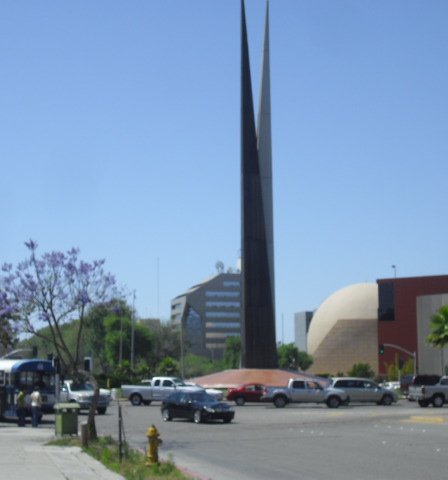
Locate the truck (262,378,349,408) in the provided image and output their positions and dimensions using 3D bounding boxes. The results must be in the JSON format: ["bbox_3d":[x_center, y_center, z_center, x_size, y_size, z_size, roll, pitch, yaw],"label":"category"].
[{"bbox_3d":[5.065,9.508,63.317,5.400,1.820,1.870,1,-7,-5],"label":"truck"}]

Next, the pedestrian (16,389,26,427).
[{"bbox_3d":[-8.343,6.886,42.104,0.460,1.640,0.330,-3,-8,23],"label":"pedestrian"}]

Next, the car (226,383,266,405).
[{"bbox_3d":[2.350,10.281,67.693,4.300,1.460,1.750,0,-7,0],"label":"car"}]

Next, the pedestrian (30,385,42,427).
[{"bbox_3d":[-7.650,6.810,41.708,0.480,1.690,0.330,-1,-7,9],"label":"pedestrian"}]

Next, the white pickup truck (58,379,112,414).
[{"bbox_3d":[-7.900,8.409,54.719,1.980,1.870,5.500,4,-8,-27],"label":"white pickup truck"}]

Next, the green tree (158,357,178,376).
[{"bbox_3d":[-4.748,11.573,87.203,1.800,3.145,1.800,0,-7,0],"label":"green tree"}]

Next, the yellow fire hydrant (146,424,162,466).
[{"bbox_3d":[-1.514,4.460,22.058,0.380,0.910,0.320,0,-7,0],"label":"yellow fire hydrant"}]

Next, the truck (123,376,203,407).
[{"bbox_3d":[-3.971,10.039,67.419,5.600,1.870,1.970,-2,-8,18],"label":"truck"}]

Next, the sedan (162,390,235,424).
[{"bbox_3d":[-1.250,7.524,46.091,1.710,1.430,4.250,5,-9,-33],"label":"sedan"}]

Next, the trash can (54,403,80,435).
[{"bbox_3d":[-5.617,6.429,36.573,0.720,1.135,0.700,5,-9,-32],"label":"trash can"}]

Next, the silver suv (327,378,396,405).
[{"bbox_3d":[9.054,9.858,66.112,4.600,1.730,1.820,1,-8,-10],"label":"silver suv"}]

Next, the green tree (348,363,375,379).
[{"bbox_3d":[15.550,15.501,115.204,2.950,3.200,2.950,0,-7,0],"label":"green tree"}]

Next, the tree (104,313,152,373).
[{"bbox_3d":[-9.300,10.989,98.503,4.600,7.900,4.600,0,-7,0],"label":"tree"}]

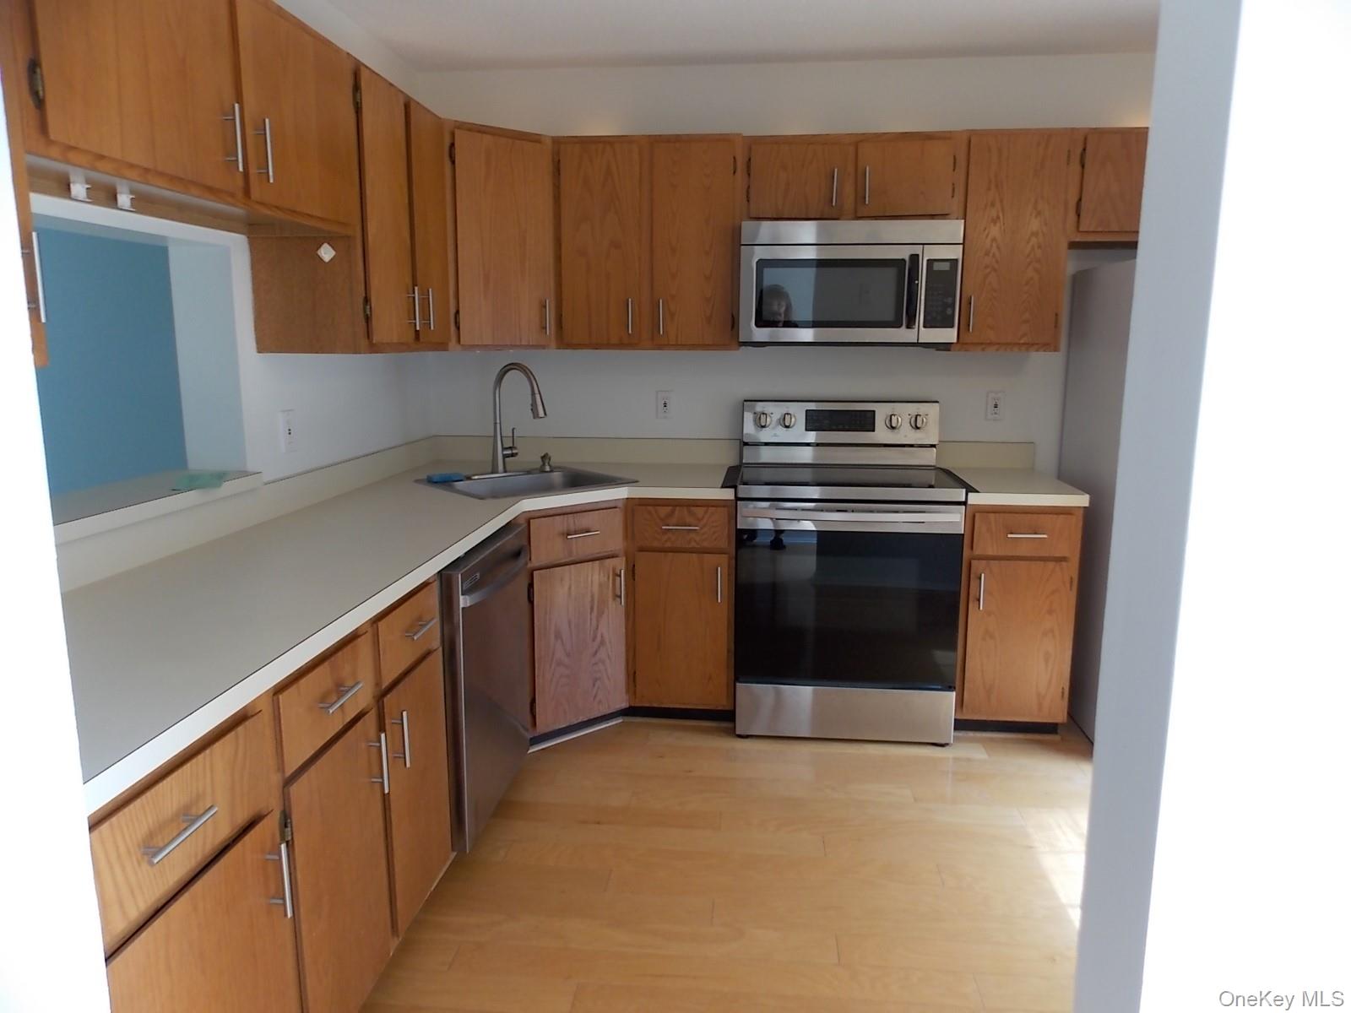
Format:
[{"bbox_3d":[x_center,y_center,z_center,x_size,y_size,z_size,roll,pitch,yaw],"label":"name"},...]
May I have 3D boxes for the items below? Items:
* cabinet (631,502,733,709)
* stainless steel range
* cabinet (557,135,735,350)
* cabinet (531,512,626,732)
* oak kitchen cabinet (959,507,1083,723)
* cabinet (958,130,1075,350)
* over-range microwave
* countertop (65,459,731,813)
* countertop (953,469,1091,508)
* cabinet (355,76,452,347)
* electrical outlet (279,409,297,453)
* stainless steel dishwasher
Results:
[{"bbox_3d":[0.054,0.300,3.484,0.370,0.775,0.617,1,10,5],"label":"cabinet"},{"bbox_3d":[0.615,0.215,3.361,0.757,1.172,0.690,1,10,5],"label":"stainless steel range"},{"bbox_3d":[-0.094,-0.980,3.425,0.687,0.755,0.325,1,10,5],"label":"cabinet"},{"bbox_3d":[-0.515,0.348,3.270,0.460,0.796,0.580,-8,13,-39],"label":"cabinet"},{"bbox_3d":[1.196,0.334,3.368,0.387,0.796,0.630,1,10,5],"label":"oak kitchen cabinet"},{"bbox_3d":[1.195,-0.952,3.291,0.381,0.754,0.330,1,10,5],"label":"cabinet"},{"bbox_3d":[0.625,-0.812,3.326,0.758,0.420,0.415,1,10,5],"label":"over-range microwave"},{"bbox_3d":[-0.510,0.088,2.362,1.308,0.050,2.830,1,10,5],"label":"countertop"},{"bbox_3d":[1.203,-0.079,3.297,0.394,0.040,0.634,1,10,5],"label":"countertop"},{"bbox_3d":[-0.957,-0.853,2.723,0.328,0.755,0.643,1,10,5],"label":"cabinet"},{"bbox_3d":[-1.136,-0.220,2.650,0.010,0.118,0.074,1,10,5],"label":"electrical outlet"},{"bbox_3d":[-0.829,0.500,2.741,0.600,0.830,0.600,1,10,5],"label":"stainless steel dishwasher"}]

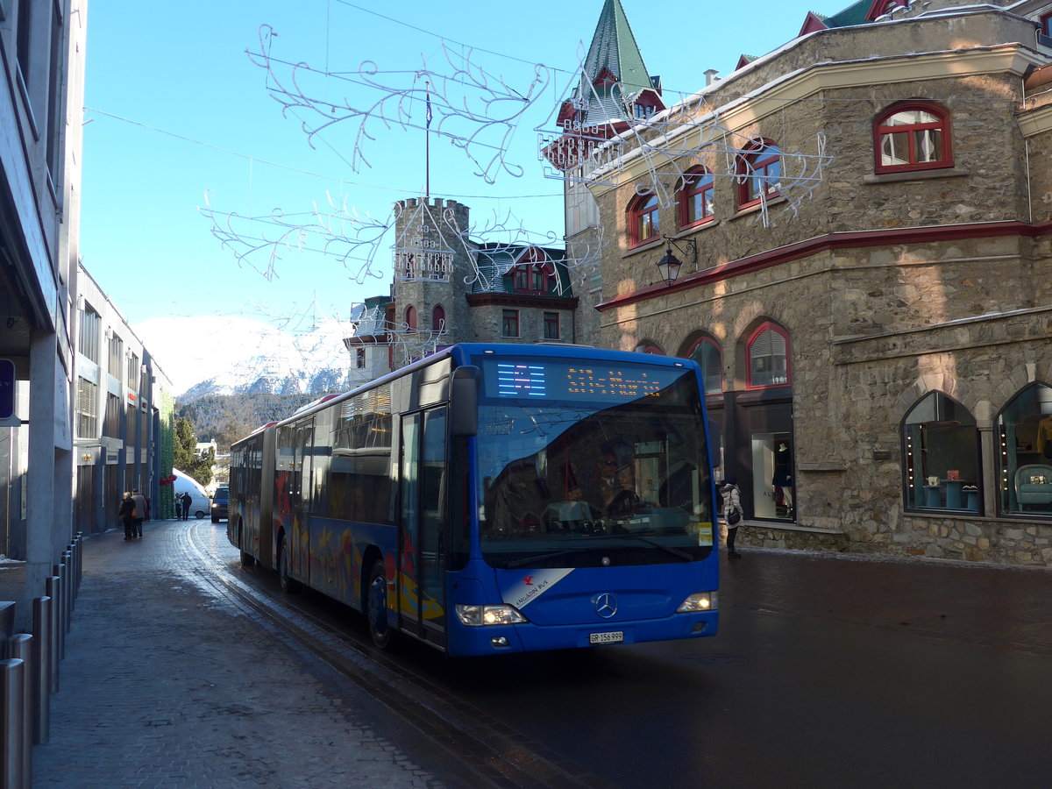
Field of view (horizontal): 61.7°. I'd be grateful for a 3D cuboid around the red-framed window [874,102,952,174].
[{"bbox_3d":[7.878,-5.259,18.031,1.476,1.470,0.150,-2,-4,15],"label":"red-framed window"}]

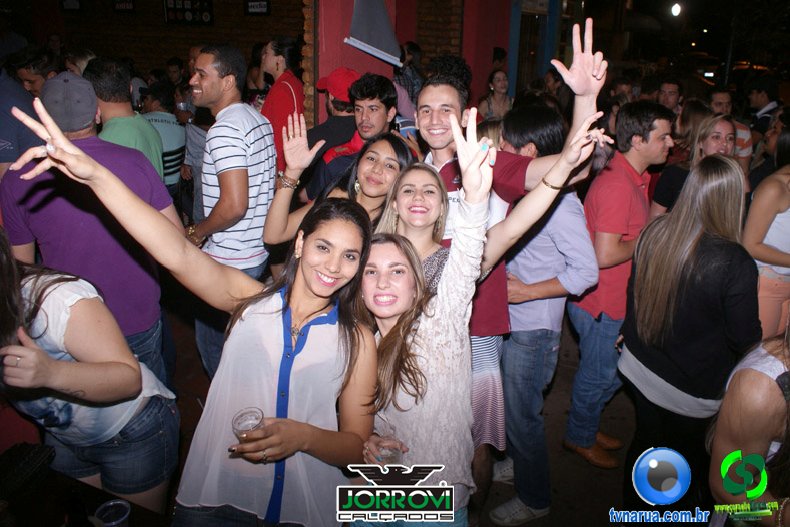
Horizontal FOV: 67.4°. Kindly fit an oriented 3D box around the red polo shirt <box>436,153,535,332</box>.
[{"bbox_3d":[0.162,-0.067,1.980,0.540,0.680,0.290,3,15,5],"label":"red polo shirt"}]

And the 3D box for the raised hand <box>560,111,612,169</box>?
[{"bbox_3d":[0.523,-0.337,1.610,0.085,0.170,0.090,38,9,24],"label":"raised hand"}]

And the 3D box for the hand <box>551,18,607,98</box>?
[{"bbox_3d":[0.465,-0.519,1.500,0.135,0.200,0.065,3,15,6],"label":"hand"}]

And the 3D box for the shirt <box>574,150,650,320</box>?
[{"bbox_3d":[0.950,-0.125,2.560,0.310,0.710,0.470,7,16,21],"label":"shirt"}]

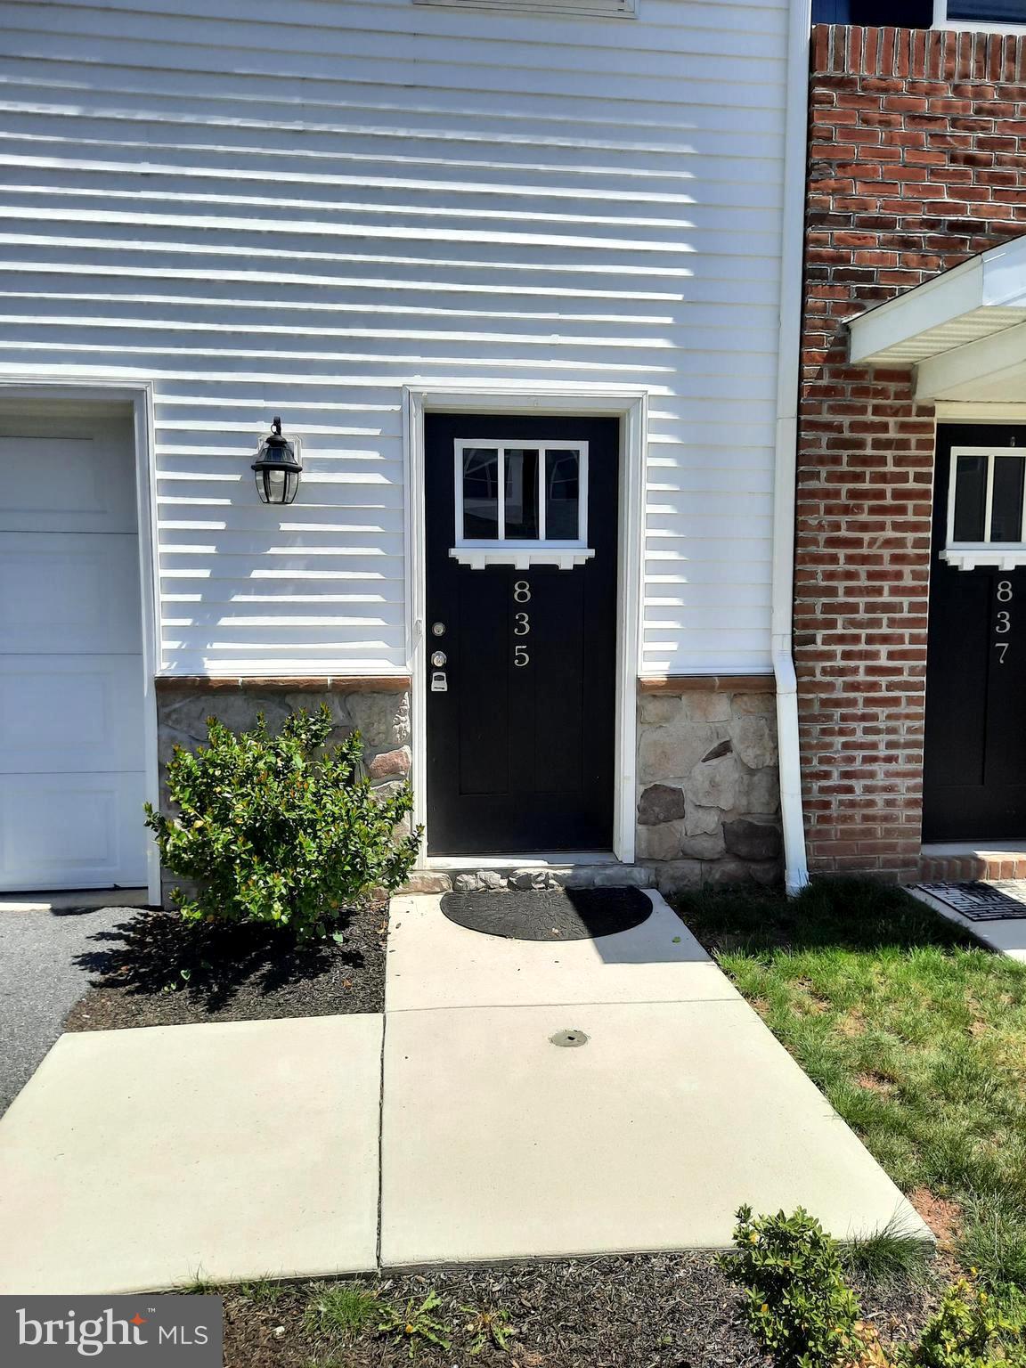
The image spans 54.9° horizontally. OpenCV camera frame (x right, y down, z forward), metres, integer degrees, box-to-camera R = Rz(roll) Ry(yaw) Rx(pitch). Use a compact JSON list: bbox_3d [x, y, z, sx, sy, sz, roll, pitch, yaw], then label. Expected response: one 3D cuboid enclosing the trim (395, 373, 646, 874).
[{"bbox_3d":[0.053,-0.233,4.404,1.058,2.097,0.130,0,5,-7],"label":"trim"}]

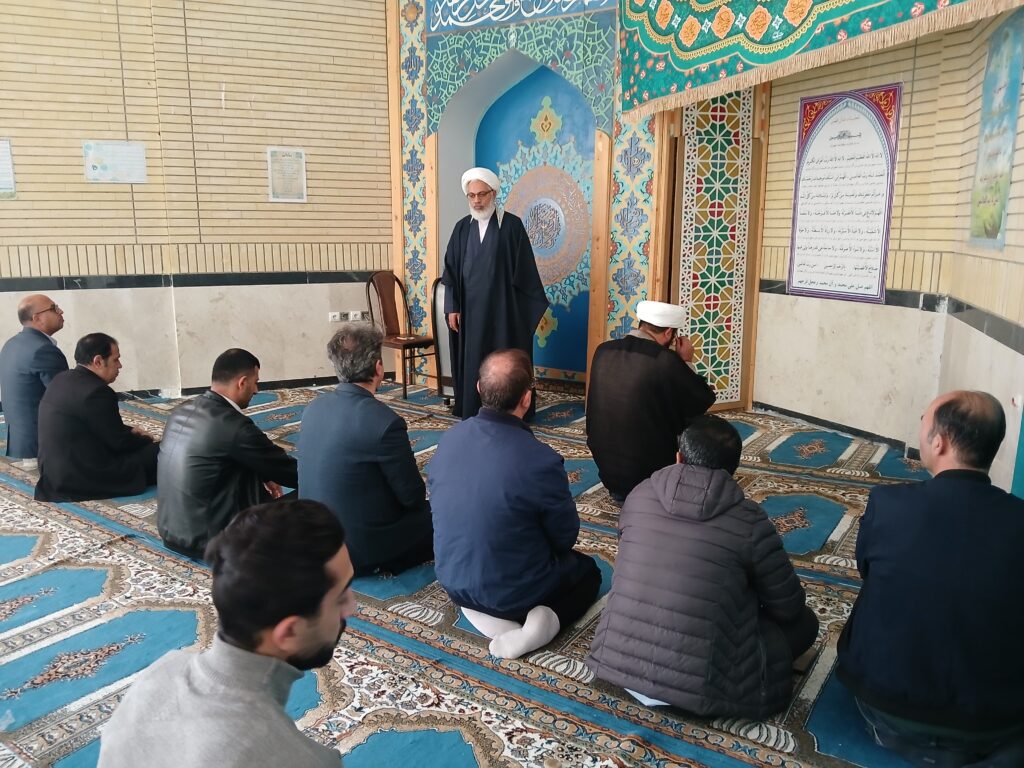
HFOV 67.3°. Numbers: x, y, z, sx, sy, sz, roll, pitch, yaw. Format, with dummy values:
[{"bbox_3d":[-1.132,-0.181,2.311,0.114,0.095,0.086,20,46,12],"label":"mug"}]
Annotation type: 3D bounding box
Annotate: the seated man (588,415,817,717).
[{"bbox_3d":[0.563,0.452,2.232,0.620,0.780,0.640,7,12,33],"label":"seated man"}]

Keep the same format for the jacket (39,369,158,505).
[{"bbox_3d":[-2.151,0.210,3.958,0.540,0.630,0.580,8,13,37],"label":"jacket"}]

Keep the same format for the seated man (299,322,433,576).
[{"bbox_3d":[-0.531,0.230,3.057,0.530,0.920,0.680,7,12,35],"label":"seated man"}]

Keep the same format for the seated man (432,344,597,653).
[{"bbox_3d":[-0.002,0.322,2.636,0.540,0.890,0.700,7,12,34],"label":"seated man"}]

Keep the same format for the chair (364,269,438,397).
[{"bbox_3d":[-0.968,-0.430,6.556,0.540,1.000,0.450,6,12,31],"label":"chair"}]

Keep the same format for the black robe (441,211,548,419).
[{"bbox_3d":[-0.133,-0.499,5.649,0.740,1.460,0.500,4,11,22],"label":"black robe"}]

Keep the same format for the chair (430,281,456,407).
[{"bbox_3d":[-0.338,-0.378,6.280,0.520,1.000,0.460,-8,13,-39],"label":"chair"}]

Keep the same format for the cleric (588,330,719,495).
[{"bbox_3d":[0.729,0.134,3.983,0.620,0.800,0.660,7,12,35],"label":"cleric"}]

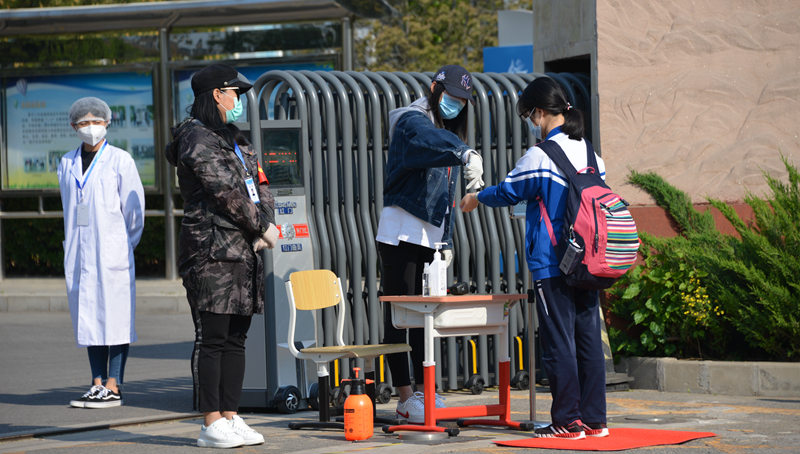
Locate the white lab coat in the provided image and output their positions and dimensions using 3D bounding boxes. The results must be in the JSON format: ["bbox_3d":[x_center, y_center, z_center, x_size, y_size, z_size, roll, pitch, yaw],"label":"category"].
[{"bbox_3d":[-1.556,0.086,19.630,0.440,1.070,0.300,-1,1,25],"label":"white lab coat"}]

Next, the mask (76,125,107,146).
[{"bbox_3d":[-1.592,-0.472,19.500,0.150,0.115,0.090,-1,1,-1],"label":"mask"}]

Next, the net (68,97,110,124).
[{"bbox_3d":[-1.609,-0.602,19.620,0.215,0.165,0.230,-1,1,-1],"label":"net"}]

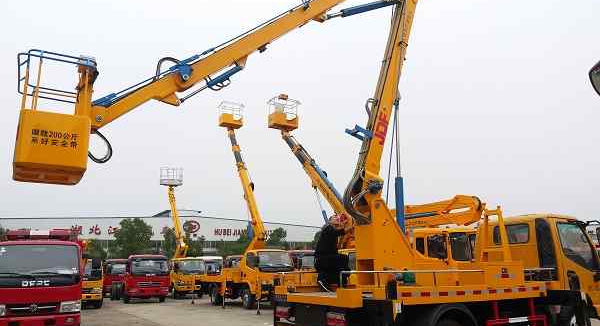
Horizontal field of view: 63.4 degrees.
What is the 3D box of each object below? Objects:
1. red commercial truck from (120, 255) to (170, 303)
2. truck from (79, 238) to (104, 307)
[{"bbox_3d":[-7.776,5.524,23.523,1.900,2.200,5.600,5,-13,-23],"label":"red commercial truck"},{"bbox_3d":[-10.017,4.891,22.004,1.900,2.800,5.900,5,-13,-23],"label":"truck"}]

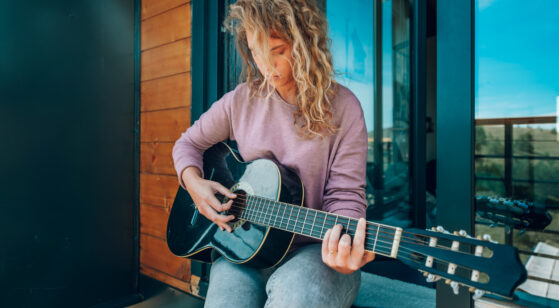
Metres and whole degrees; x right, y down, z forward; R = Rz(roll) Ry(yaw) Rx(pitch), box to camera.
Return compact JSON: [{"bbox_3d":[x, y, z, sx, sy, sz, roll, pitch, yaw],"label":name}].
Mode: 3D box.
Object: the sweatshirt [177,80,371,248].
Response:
[{"bbox_3d":[-0.030,0.035,1.105,0.600,0.530,0.400,0,1,19],"label":"sweatshirt"}]

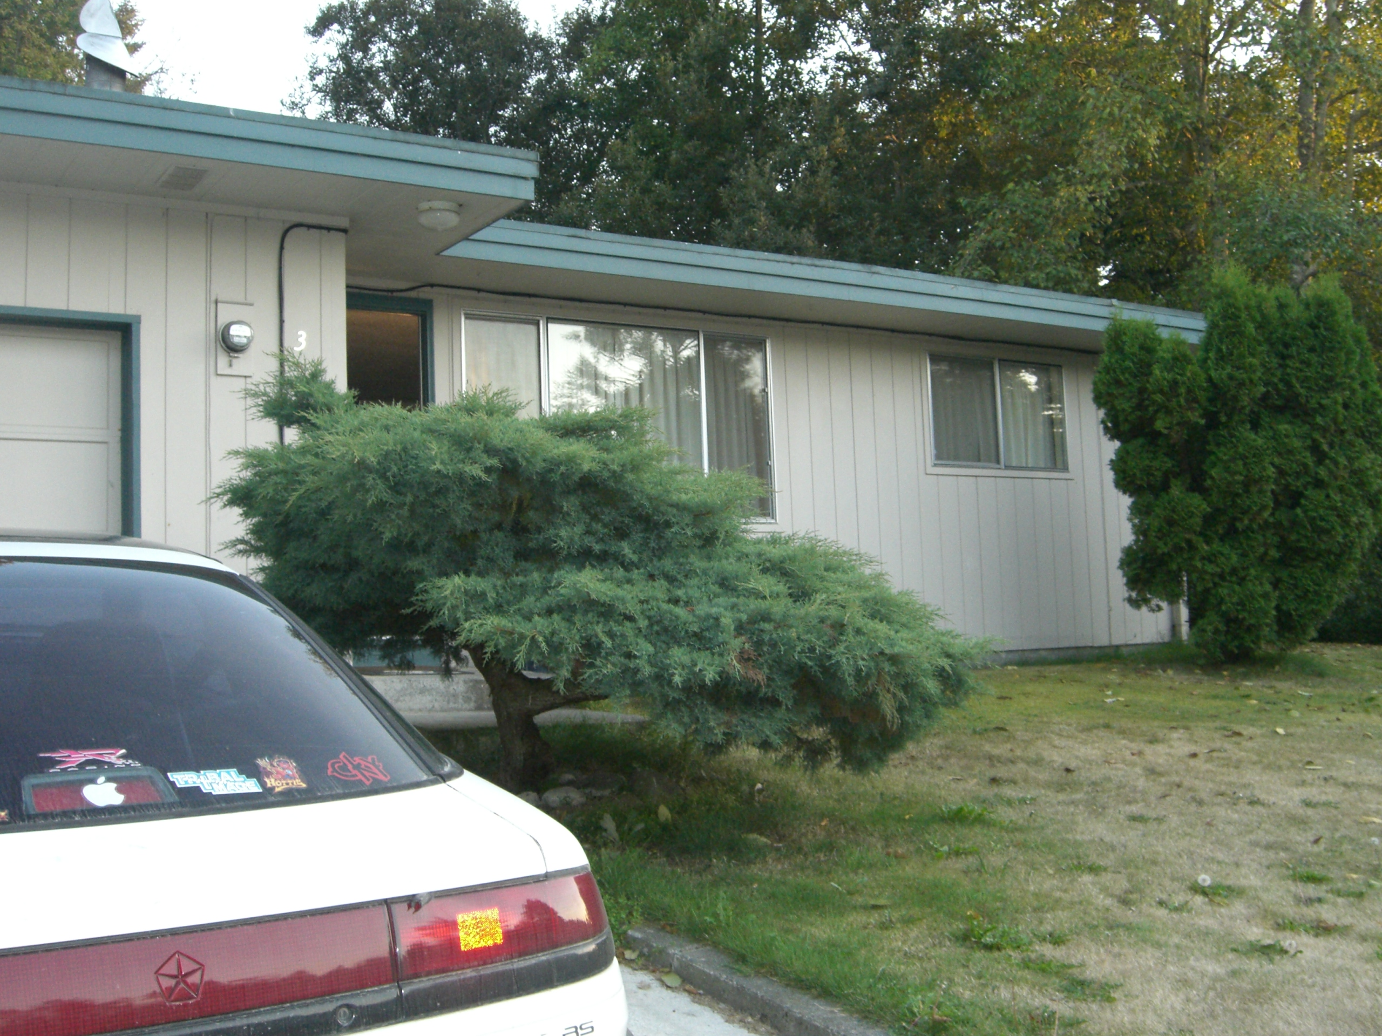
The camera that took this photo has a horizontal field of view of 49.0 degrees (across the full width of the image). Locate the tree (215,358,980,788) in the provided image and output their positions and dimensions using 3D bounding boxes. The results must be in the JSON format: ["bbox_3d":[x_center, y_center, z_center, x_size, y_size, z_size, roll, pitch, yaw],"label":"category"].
[{"bbox_3d":[-0.410,0.260,6.850,3.300,1.950,2.300,-2,-5,0],"label":"tree"}]

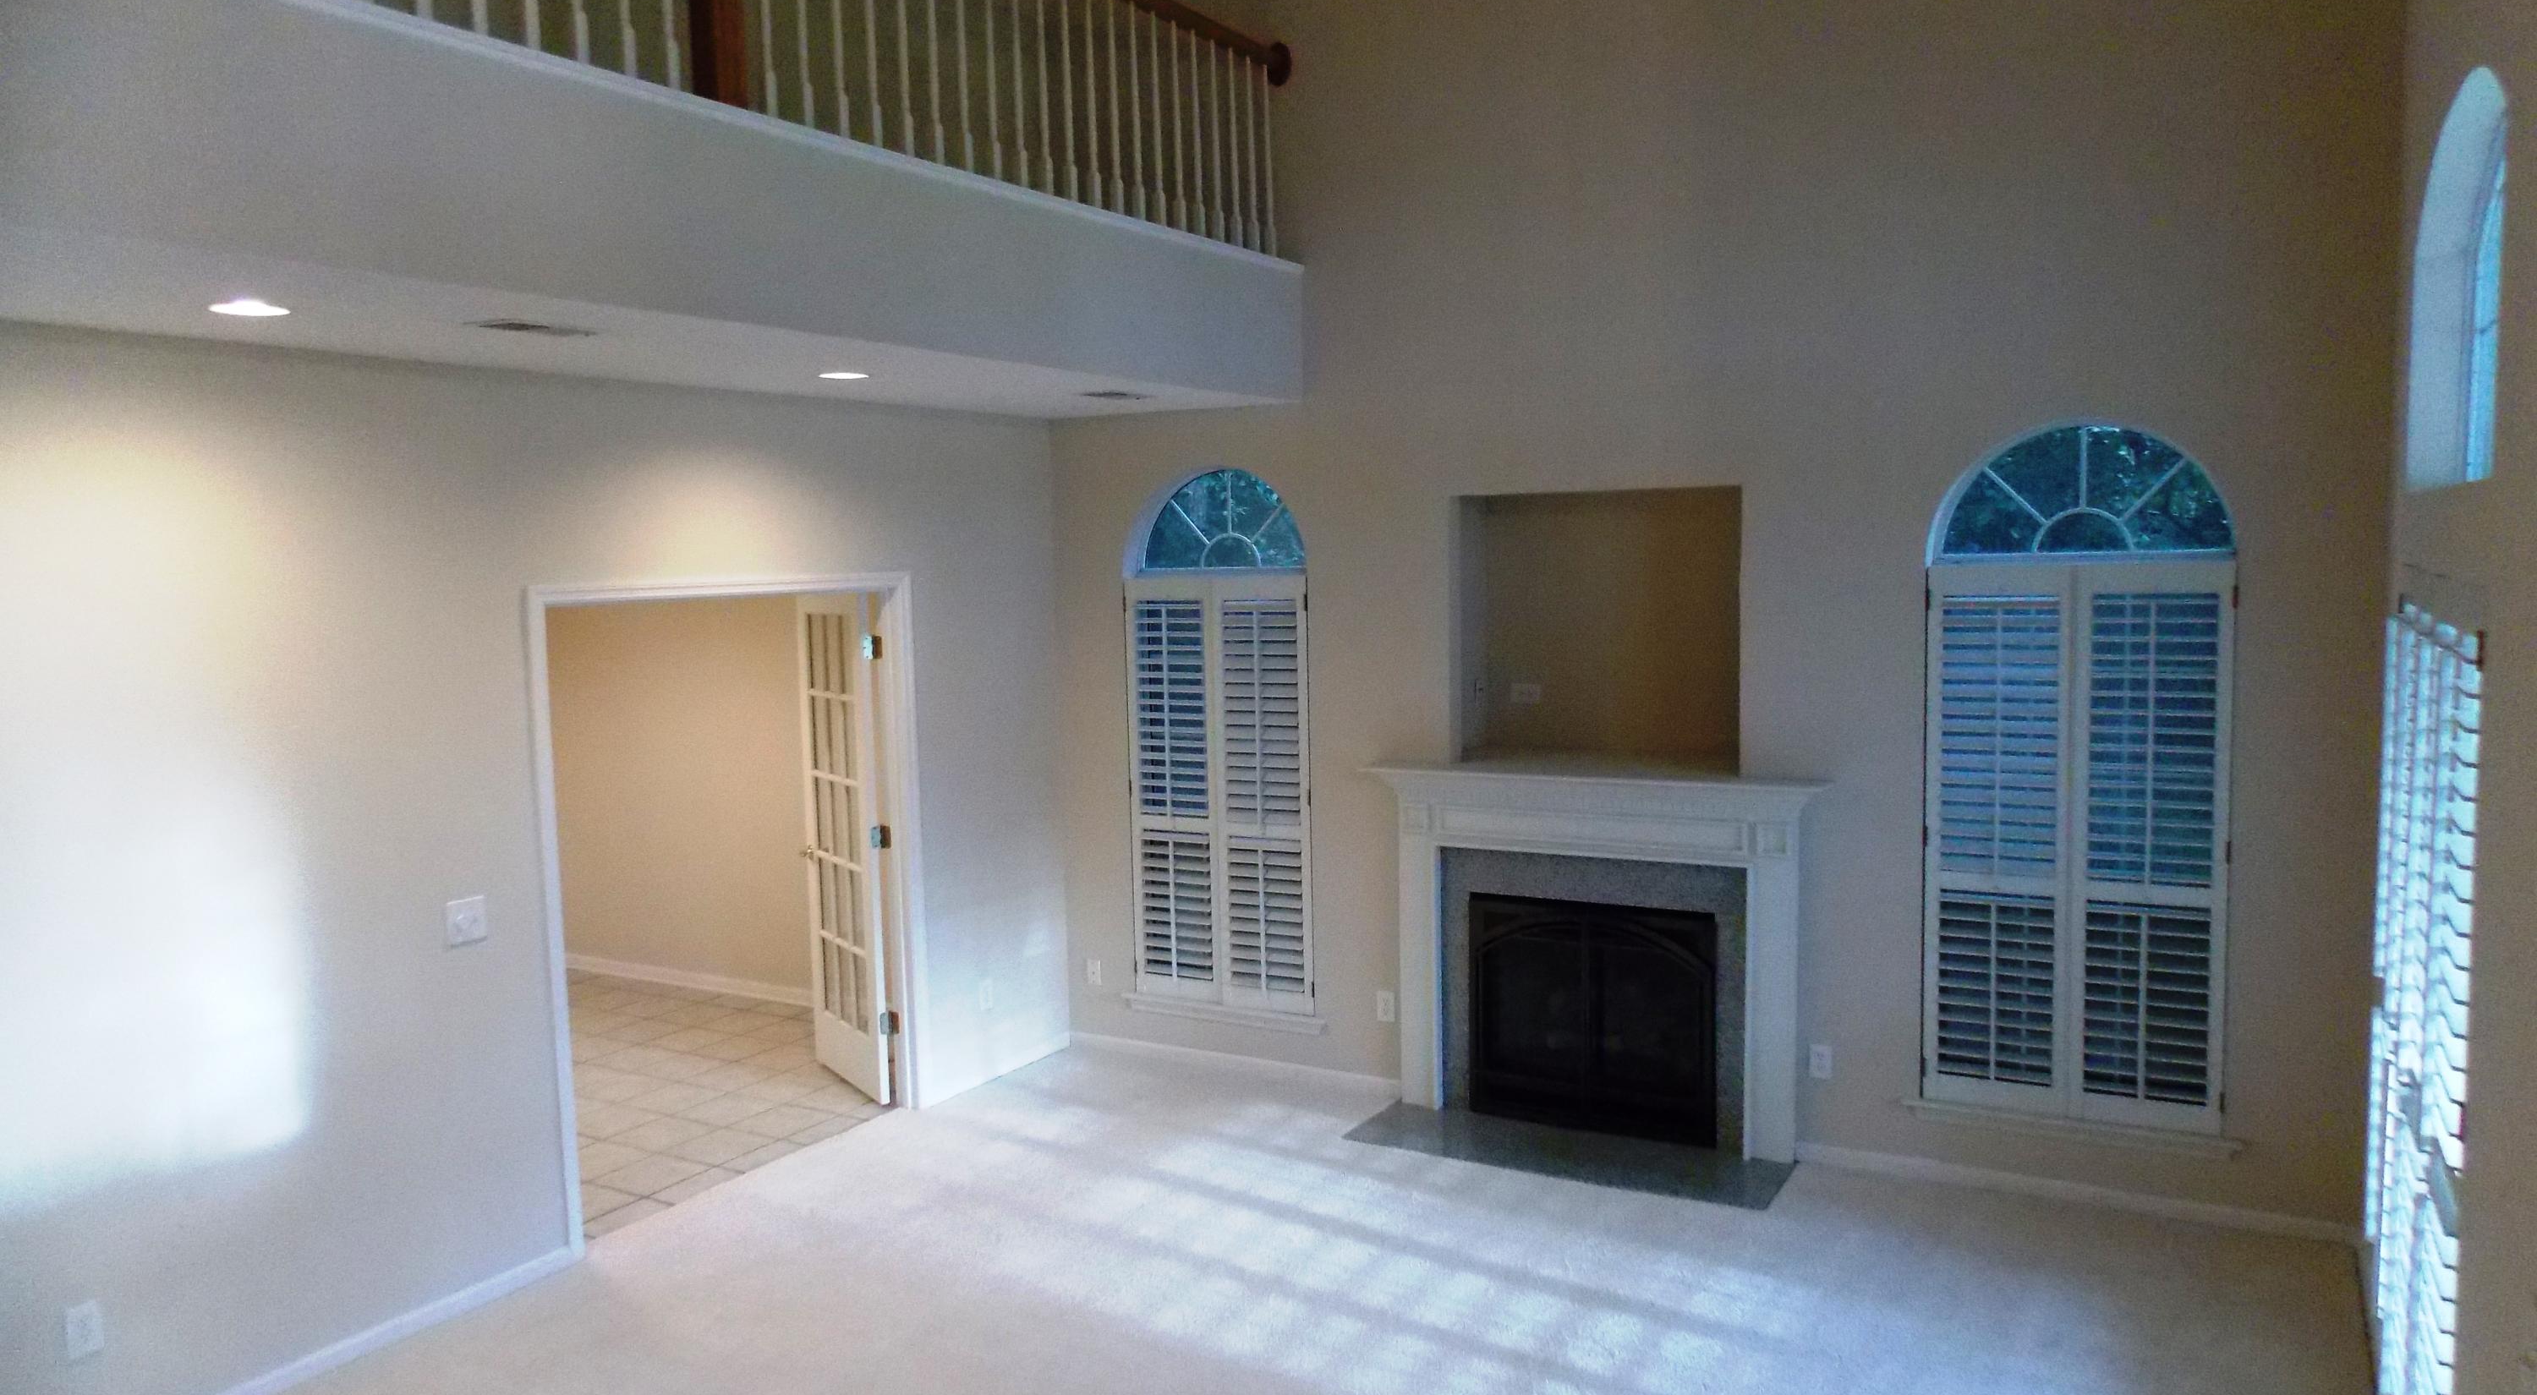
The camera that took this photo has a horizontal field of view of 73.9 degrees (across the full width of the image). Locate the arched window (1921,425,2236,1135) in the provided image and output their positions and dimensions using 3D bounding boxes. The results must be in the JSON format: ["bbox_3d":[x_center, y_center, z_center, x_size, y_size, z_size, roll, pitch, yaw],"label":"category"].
[{"bbox_3d":[2.592,0.244,5.426,0.881,2.225,0.150,1,6,30],"label":"arched window"}]

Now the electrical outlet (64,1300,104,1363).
[{"bbox_3d":[-2.857,1.530,4.070,0.010,0.115,0.072,1,6,30],"label":"electrical outlet"}]

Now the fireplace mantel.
[{"bbox_3d":[1.153,0.937,6.127,1.690,1.346,0.210,1,6,30],"label":"fireplace mantel"}]

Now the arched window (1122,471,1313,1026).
[{"bbox_3d":[-0.180,0.176,7.017,0.868,2.229,0.150,1,6,30],"label":"arched window"}]

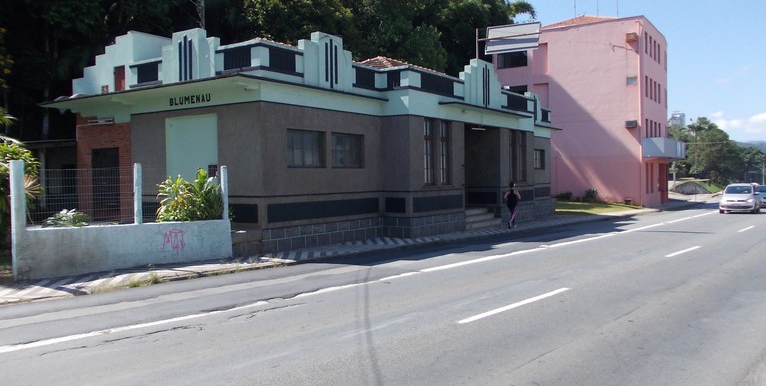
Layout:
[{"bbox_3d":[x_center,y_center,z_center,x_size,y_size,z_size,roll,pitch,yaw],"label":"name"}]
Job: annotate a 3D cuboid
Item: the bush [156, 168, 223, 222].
[{"bbox_3d":[-4.279,0.115,13.701,1.400,1.300,1.200,-2,2,-40],"label":"bush"}]

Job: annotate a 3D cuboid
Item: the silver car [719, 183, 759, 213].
[{"bbox_3d":[19.365,0.262,33.528,1.670,1.530,3.850,0,2,36],"label":"silver car"}]

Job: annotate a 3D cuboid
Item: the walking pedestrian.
[{"bbox_3d":[4.698,0.453,22.497,0.520,1.640,0.550,0,2,36],"label":"walking pedestrian"}]

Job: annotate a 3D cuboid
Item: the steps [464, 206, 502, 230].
[{"bbox_3d":[3.309,0.885,22.702,0.850,0.740,3.000,0,2,34],"label":"steps"}]

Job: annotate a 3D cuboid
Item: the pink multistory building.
[{"bbox_3d":[15.594,-5.866,46.458,11.500,13.200,9.800,0,2,34],"label":"pink multistory building"}]

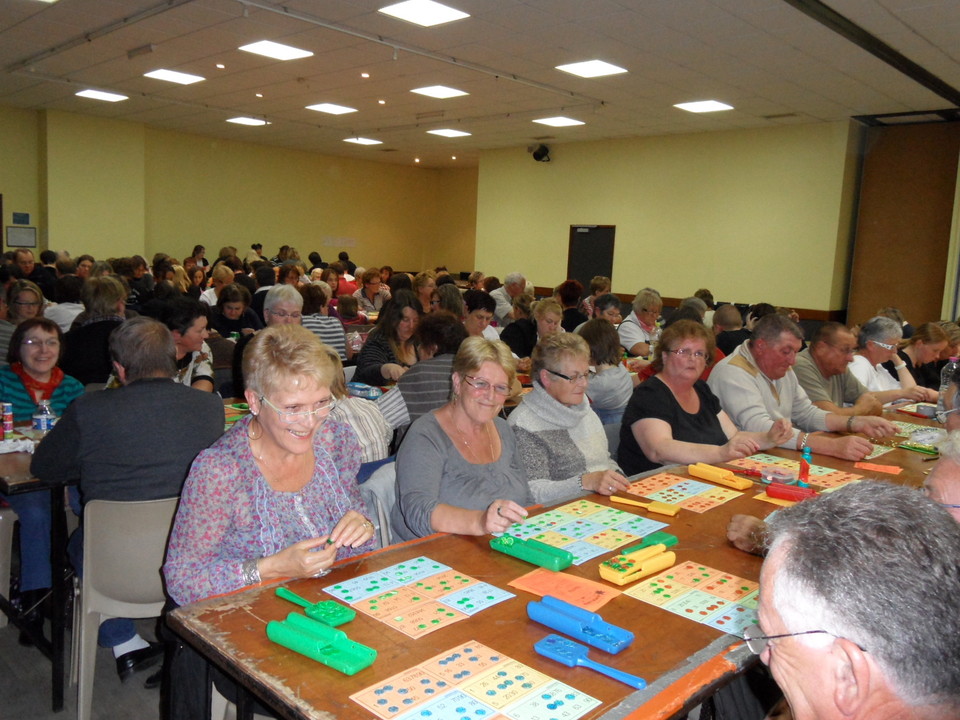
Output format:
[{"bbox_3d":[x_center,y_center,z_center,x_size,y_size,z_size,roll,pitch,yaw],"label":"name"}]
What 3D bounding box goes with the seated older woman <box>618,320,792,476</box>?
[{"bbox_3d":[0.757,0.492,3.086,0.580,1.290,0.720,-4,10,-42],"label":"seated older woman"}]

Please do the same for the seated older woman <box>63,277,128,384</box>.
[{"bbox_3d":[-1.942,0.203,3.992,0.480,1.260,0.750,-3,9,-37],"label":"seated older woman"}]

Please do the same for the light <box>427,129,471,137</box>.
[{"bbox_3d":[-0.518,-3.915,13.351,0.600,0.050,0.600,-4,11,-43],"label":"light"}]

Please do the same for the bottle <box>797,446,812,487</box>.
[{"bbox_3d":[1.117,0.364,2.658,0.042,0.135,0.042,-5,11,-44],"label":"bottle"}]

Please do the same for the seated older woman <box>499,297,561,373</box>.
[{"bbox_3d":[0.362,0.183,5.352,0.720,1.245,0.500,10,11,43],"label":"seated older woman"}]

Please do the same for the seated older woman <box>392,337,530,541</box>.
[{"bbox_3d":[-0.034,0.550,2.213,0.500,1.225,0.760,-3,10,-39],"label":"seated older woman"}]

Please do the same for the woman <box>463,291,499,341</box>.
[{"bbox_3d":[-0.002,0.207,4.731,0.480,1.245,0.750,-5,11,-45],"label":"woman"}]

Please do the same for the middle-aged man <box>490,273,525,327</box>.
[{"bbox_3d":[0.289,-0.240,8.065,0.750,1.330,0.520,10,11,43],"label":"middle-aged man"}]

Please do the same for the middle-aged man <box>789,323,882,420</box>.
[{"bbox_3d":[1.758,0.420,4.064,0.750,1.270,0.540,10,11,43],"label":"middle-aged man"}]

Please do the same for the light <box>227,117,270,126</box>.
[{"bbox_3d":[-3.950,-4.088,13.266,0.600,0.050,0.600,-4,11,-43],"label":"light"}]

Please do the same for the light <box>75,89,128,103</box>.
[{"bbox_3d":[-5.620,-3.938,11.564,0.600,0.060,0.600,10,11,43],"label":"light"}]

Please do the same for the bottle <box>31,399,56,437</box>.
[{"bbox_3d":[-1.369,0.215,2.438,0.069,0.200,0.069,-5,11,-45],"label":"bottle"}]

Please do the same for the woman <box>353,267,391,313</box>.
[{"bbox_3d":[-1.312,-0.411,8.906,0.520,1.290,0.700,-4,10,-40],"label":"woman"}]

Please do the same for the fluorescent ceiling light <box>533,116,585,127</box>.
[{"bbox_3d":[1.203,-3.618,11.745,0.600,0.080,0.600,-5,11,-45],"label":"fluorescent ceiling light"}]

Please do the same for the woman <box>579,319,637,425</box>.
[{"bbox_3d":[0.572,0.379,3.866,0.480,1.188,0.750,-4,10,-42],"label":"woman"}]

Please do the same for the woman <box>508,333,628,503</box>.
[{"bbox_3d":[0.313,0.523,2.601,0.760,1.210,0.500,9,10,40],"label":"woman"}]

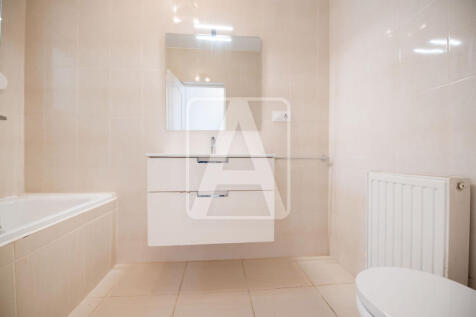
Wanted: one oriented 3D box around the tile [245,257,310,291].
[{"bbox_3d":[0.286,0.870,1.521,0.459,0.012,0.382,0,0,-5],"label":"tile"}]

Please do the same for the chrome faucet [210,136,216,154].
[{"bbox_3d":[-0.196,-0.104,1.596,0.044,0.153,0.135,0,0,-5],"label":"chrome faucet"}]

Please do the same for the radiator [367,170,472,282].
[{"bbox_3d":[0.811,0.374,0.942,0.095,0.600,0.405,0,0,-5],"label":"radiator"}]

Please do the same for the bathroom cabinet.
[{"bbox_3d":[-0.185,0.259,1.494,0.810,0.572,0.465,0,0,-5],"label":"bathroom cabinet"}]

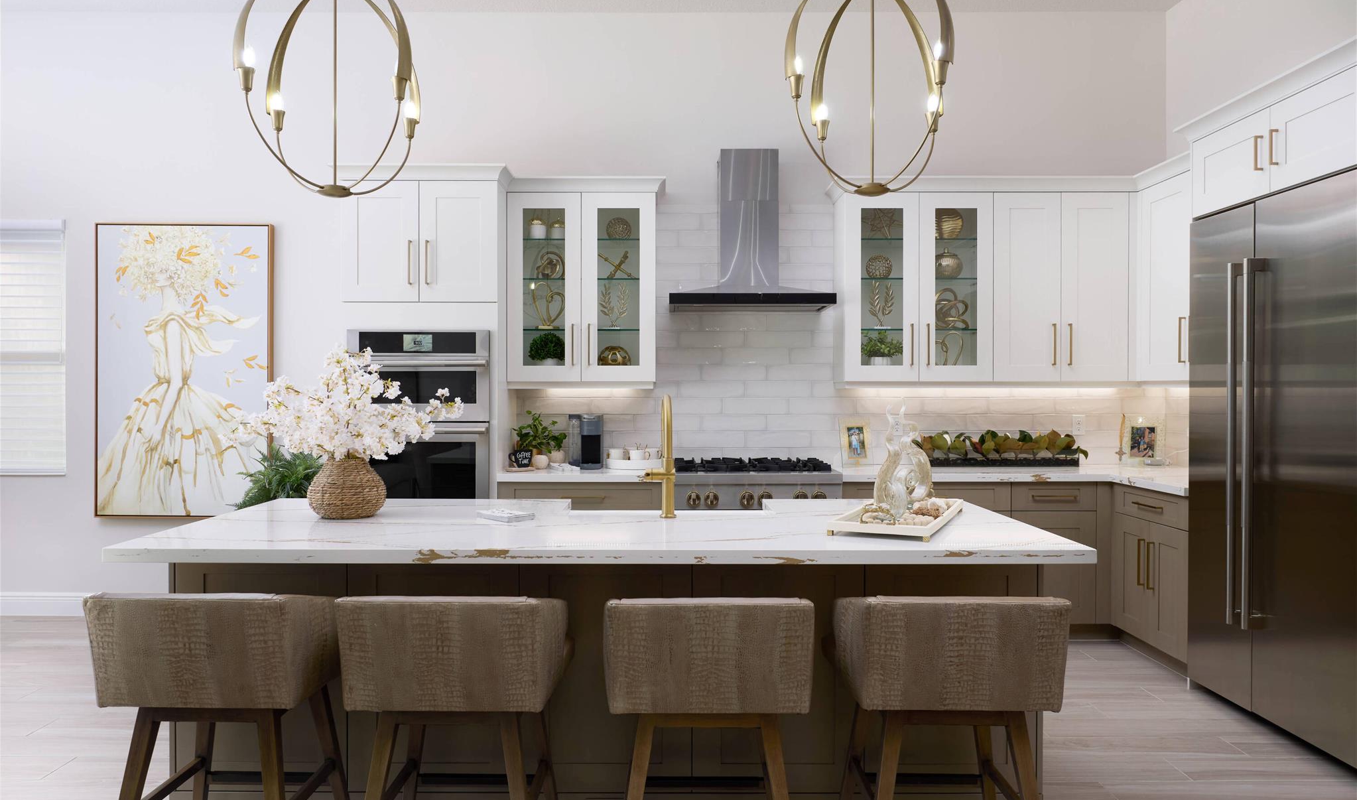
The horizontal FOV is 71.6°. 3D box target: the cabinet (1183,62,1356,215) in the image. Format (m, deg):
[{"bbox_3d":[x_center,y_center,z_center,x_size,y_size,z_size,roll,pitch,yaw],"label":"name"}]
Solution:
[{"bbox_3d":[2.630,-0.978,3.690,0.630,0.355,1.110,0,0,0],"label":"cabinet"}]

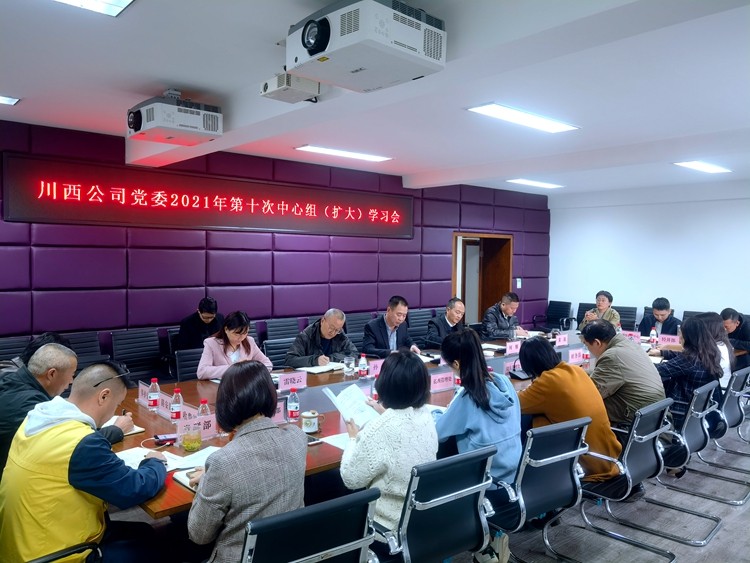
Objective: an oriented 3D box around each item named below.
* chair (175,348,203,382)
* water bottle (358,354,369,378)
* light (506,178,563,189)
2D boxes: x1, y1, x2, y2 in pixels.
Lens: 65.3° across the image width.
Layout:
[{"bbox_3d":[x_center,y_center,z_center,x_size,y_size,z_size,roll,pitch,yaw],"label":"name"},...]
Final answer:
[{"bbox_3d":[-1.208,0.996,4.536,0.540,0.880,0.580,-1,3,-41],"label":"chair"},{"bbox_3d":[-0.086,0.654,4.539,0.060,0.190,0.060,-1,3,-40],"label":"water bottle"},{"bbox_3d":[2.377,-1.452,8.620,1.210,0.060,0.287,-1,3,-41],"label":"light"}]

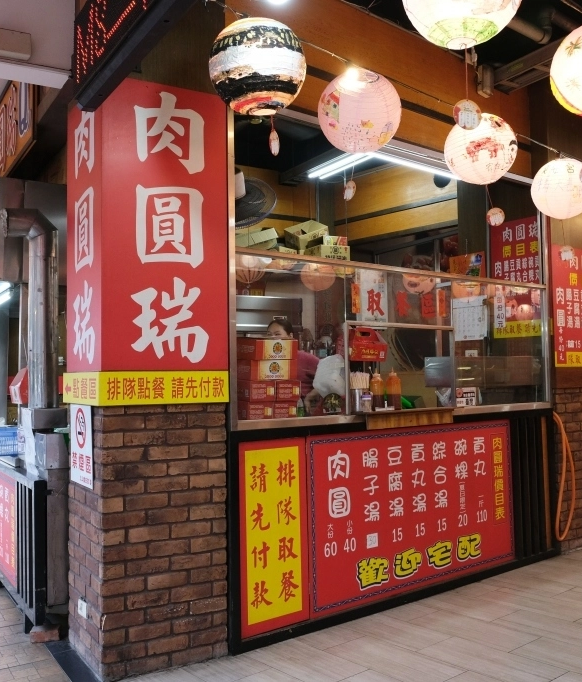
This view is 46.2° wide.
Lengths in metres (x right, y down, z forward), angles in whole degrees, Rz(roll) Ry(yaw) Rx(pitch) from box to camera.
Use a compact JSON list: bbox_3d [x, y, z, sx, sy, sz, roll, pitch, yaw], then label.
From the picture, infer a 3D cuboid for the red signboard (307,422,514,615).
[{"bbox_3d":[0.797,0.998,4.123,1.749,0.935,0.030,1,-3,-37],"label":"red signboard"}]

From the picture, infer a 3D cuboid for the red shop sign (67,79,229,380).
[{"bbox_3d":[-0.743,-0.532,3.482,0.675,1.385,0.562,1,-4,-27],"label":"red shop sign"}]

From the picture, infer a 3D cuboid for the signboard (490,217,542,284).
[{"bbox_3d":[1.792,-0.486,5.311,0.030,0.905,0.570,1,-3,-32],"label":"signboard"}]

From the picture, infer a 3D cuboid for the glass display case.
[{"bbox_3d":[0.691,0.024,4.309,2.710,0.900,0.400,1,-3,-37],"label":"glass display case"}]

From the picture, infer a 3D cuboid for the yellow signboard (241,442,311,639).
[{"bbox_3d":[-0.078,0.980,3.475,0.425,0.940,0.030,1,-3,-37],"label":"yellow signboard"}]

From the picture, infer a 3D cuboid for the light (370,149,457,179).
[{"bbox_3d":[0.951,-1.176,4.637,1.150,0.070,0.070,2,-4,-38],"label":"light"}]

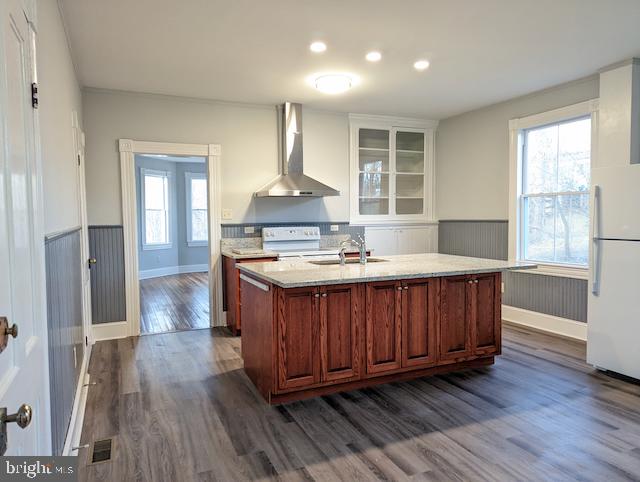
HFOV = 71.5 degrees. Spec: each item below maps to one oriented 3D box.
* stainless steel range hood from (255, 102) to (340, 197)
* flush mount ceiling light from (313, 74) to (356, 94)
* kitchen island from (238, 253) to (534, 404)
[{"bbox_3d":[-0.280,-1.118,5.462,0.900,1.154,0.550,-2,3,-24],"label":"stainless steel range hood"},{"bbox_3d":[0.147,-1.613,4.654,0.393,0.113,0.393,-2,3,-24],"label":"flush mount ceiling light"},{"bbox_3d":[0.530,0.657,3.802,2.201,0.914,1.279,-2,3,-24],"label":"kitchen island"}]

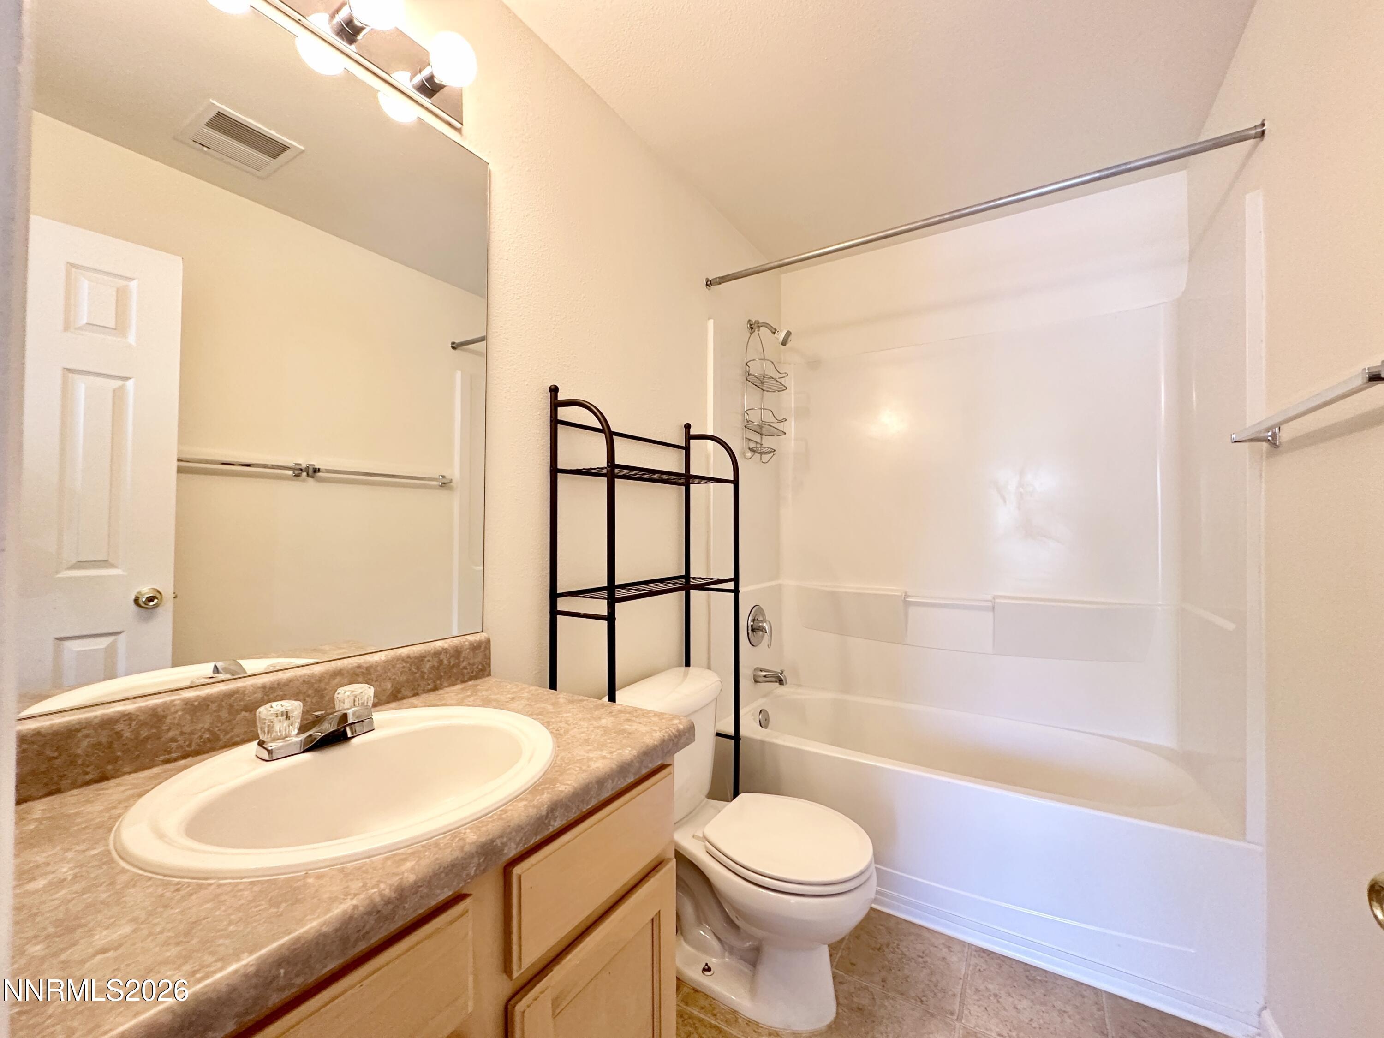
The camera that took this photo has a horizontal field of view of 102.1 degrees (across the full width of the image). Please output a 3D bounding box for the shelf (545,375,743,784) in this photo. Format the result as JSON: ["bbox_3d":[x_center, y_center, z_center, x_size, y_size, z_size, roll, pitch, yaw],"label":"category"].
[{"bbox_3d":[-0.101,0.435,1.585,0.210,1.540,0.636,0,-1,32],"label":"shelf"}]

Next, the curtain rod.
[{"bbox_3d":[0.693,-0.900,1.702,1.510,0.045,0.045,0,-1,32],"label":"curtain rod"}]

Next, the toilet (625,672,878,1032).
[{"bbox_3d":[0.119,0.844,1.450,0.695,0.720,0.450,0,-1,32],"label":"toilet"}]

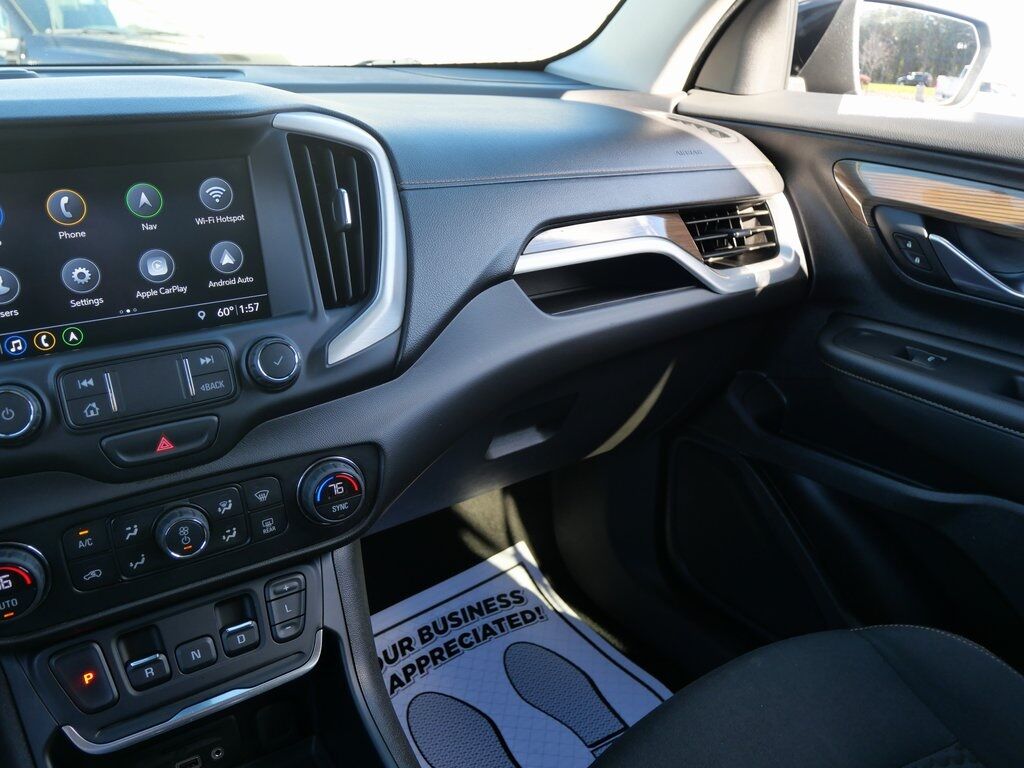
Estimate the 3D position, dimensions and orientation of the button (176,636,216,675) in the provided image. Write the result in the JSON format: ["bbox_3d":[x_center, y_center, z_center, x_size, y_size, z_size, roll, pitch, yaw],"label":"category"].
[{"bbox_3d":[-0.206,0.175,0.463,0.023,0.019,0.008,-14,1,-28],"label":"button"}]

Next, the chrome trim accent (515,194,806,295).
[{"bbox_3d":[0.162,-0.131,0.722,0.365,0.102,0.060,-14,31,-28],"label":"chrome trim accent"}]

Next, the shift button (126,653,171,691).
[{"bbox_3d":[-0.229,0.180,0.450,0.022,0.021,0.012,-14,1,-28],"label":"shift button"}]

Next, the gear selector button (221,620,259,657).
[{"bbox_3d":[-0.182,0.169,0.476,0.023,0.020,0.012,-14,1,-28],"label":"gear selector button"}]

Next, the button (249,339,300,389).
[{"bbox_3d":[-0.163,-0.014,0.487,0.033,0.033,0.015,-14,6,-28],"label":"button"}]

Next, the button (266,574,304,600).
[{"bbox_3d":[-0.158,0.139,0.493,0.027,0.015,0.008,-14,1,-28],"label":"button"}]

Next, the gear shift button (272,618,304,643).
[{"bbox_3d":[-0.155,0.169,0.492,0.021,0.013,0.008,-14,1,-28],"label":"gear shift button"}]

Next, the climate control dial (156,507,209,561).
[{"bbox_3d":[-0.210,0.096,0.455,0.033,0.033,0.018,-14,11,-28],"label":"climate control dial"}]

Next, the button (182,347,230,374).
[{"bbox_3d":[-0.205,-0.015,0.475,0.026,0.017,0.006,-14,6,-28],"label":"button"}]

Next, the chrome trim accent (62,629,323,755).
[{"bbox_3d":[-0.200,0.202,0.466,0.158,0.026,0.012,-14,1,-28],"label":"chrome trim accent"}]

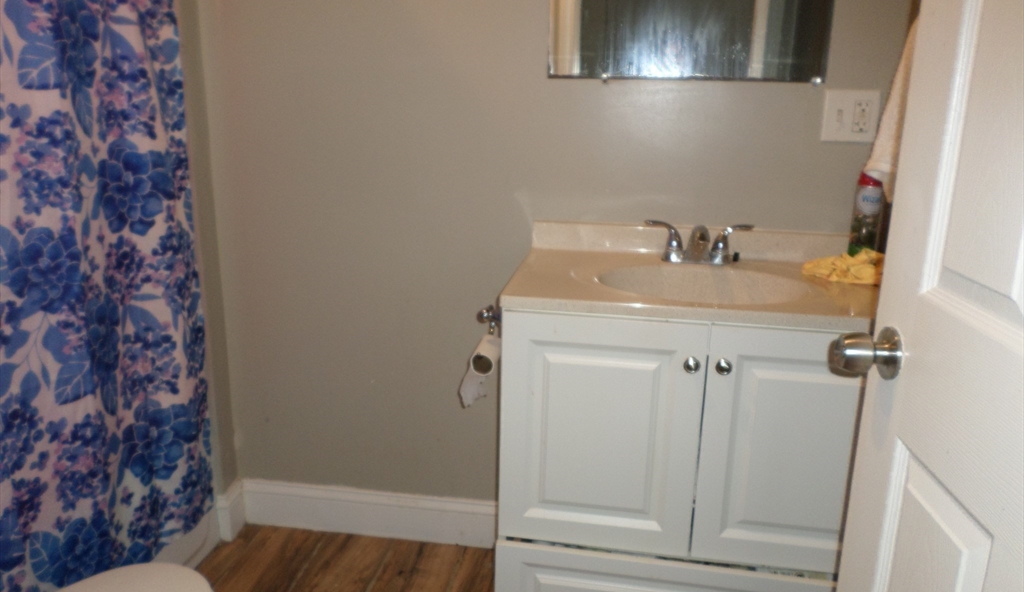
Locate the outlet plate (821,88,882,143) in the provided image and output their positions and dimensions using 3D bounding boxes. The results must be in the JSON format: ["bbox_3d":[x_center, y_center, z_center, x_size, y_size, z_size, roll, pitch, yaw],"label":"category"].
[{"bbox_3d":[0.770,-0.408,1.682,0.114,0.113,0.009,3,15,8],"label":"outlet plate"}]

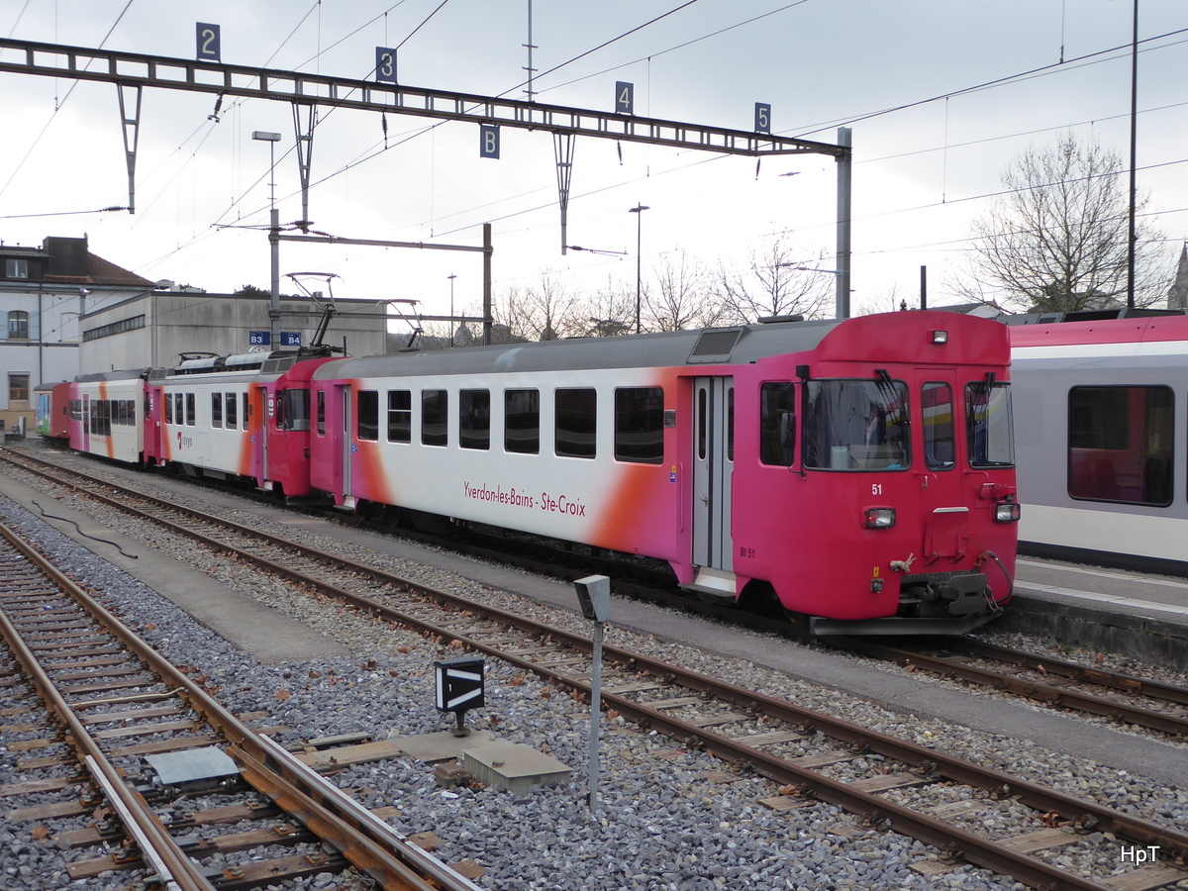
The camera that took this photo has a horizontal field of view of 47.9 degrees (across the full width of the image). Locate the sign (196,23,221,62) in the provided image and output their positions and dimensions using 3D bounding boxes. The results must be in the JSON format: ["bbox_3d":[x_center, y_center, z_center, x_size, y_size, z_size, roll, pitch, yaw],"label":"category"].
[{"bbox_3d":[-7.175,-7.486,24.854,0.430,0.670,0.040,-1,2,-29],"label":"sign"}]

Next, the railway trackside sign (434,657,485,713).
[{"bbox_3d":[-1.020,1.826,10.254,0.350,0.375,0.175,-1,2,-29],"label":"railway trackside sign"}]

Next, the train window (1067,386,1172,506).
[{"bbox_3d":[6.562,-0.016,16.704,0.060,1.450,1.570,-1,2,-29],"label":"train window"}]

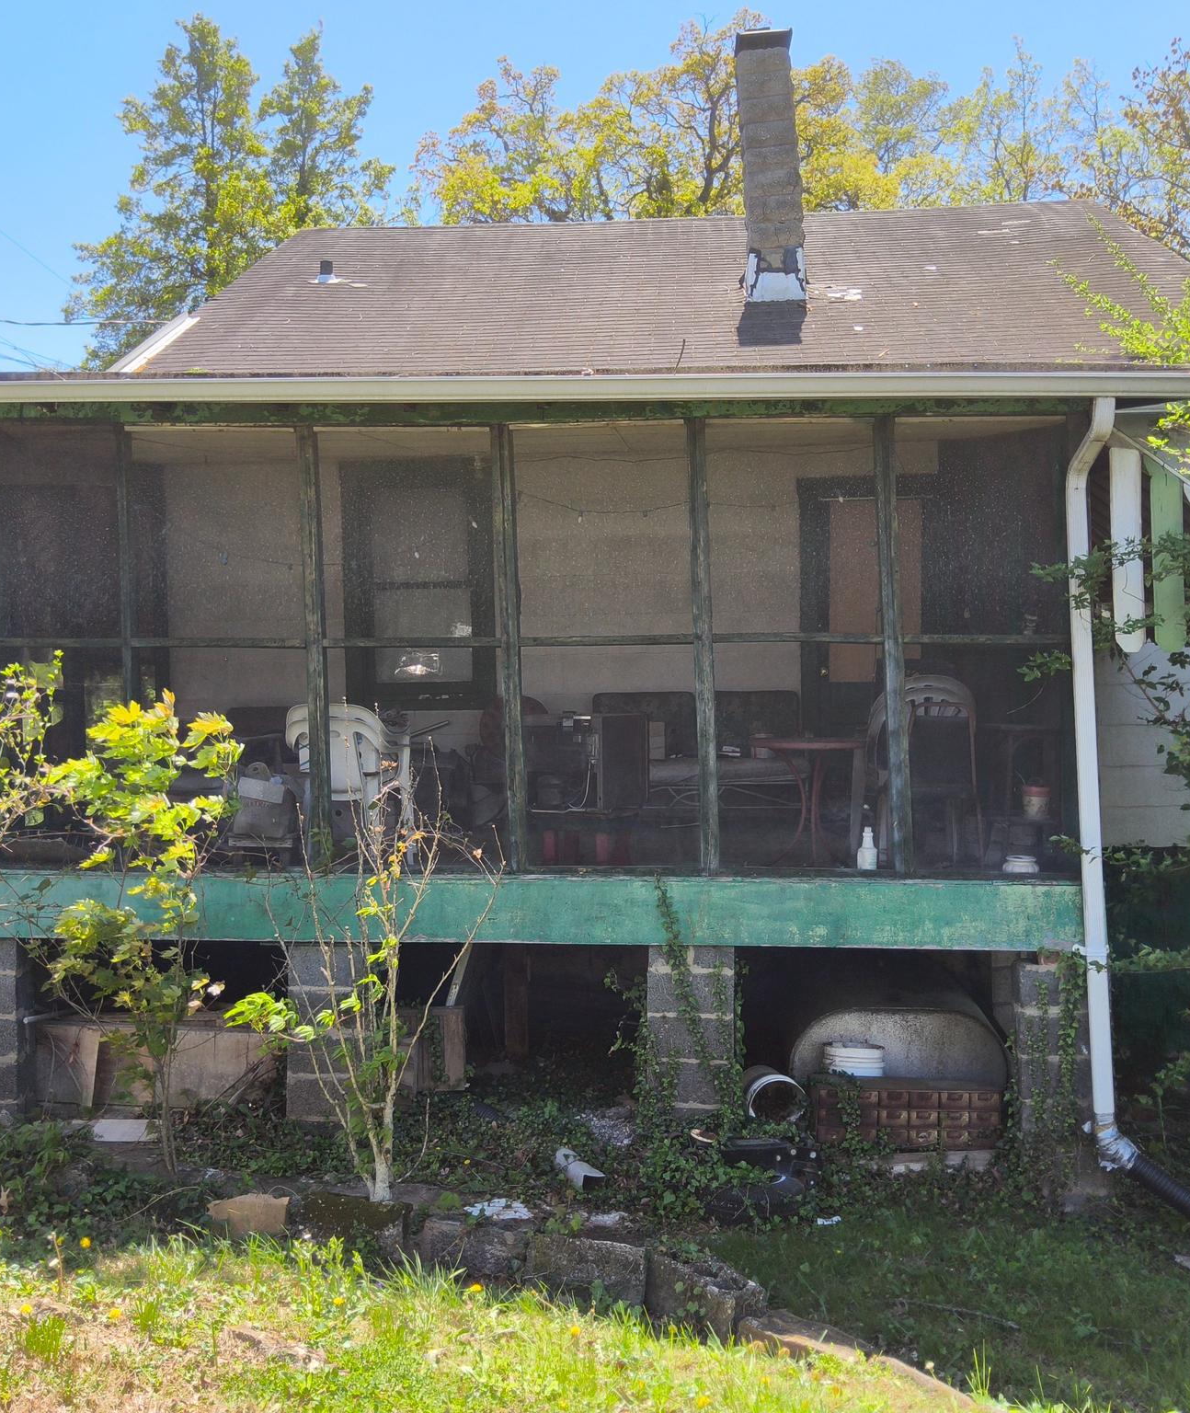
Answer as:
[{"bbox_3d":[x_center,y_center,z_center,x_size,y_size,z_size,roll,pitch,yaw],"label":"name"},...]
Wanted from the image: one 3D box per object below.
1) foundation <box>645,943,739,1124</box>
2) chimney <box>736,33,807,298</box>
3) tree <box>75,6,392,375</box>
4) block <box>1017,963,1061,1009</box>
[{"bbox_3d":[0.443,1.465,6.230,0.400,0.800,0.220,0,2,3],"label":"foundation"},{"bbox_3d":[1.340,-4.106,10.510,0.440,2.080,0.430,0,2,3],"label":"chimney"},{"bbox_3d":[-6.800,-6.700,26.000,6.600,12.600,6.400,0,2,3],"label":"tree"},{"bbox_3d":[2.015,1.261,6.250,0.220,0.205,0.200,0,2,3],"label":"block"}]

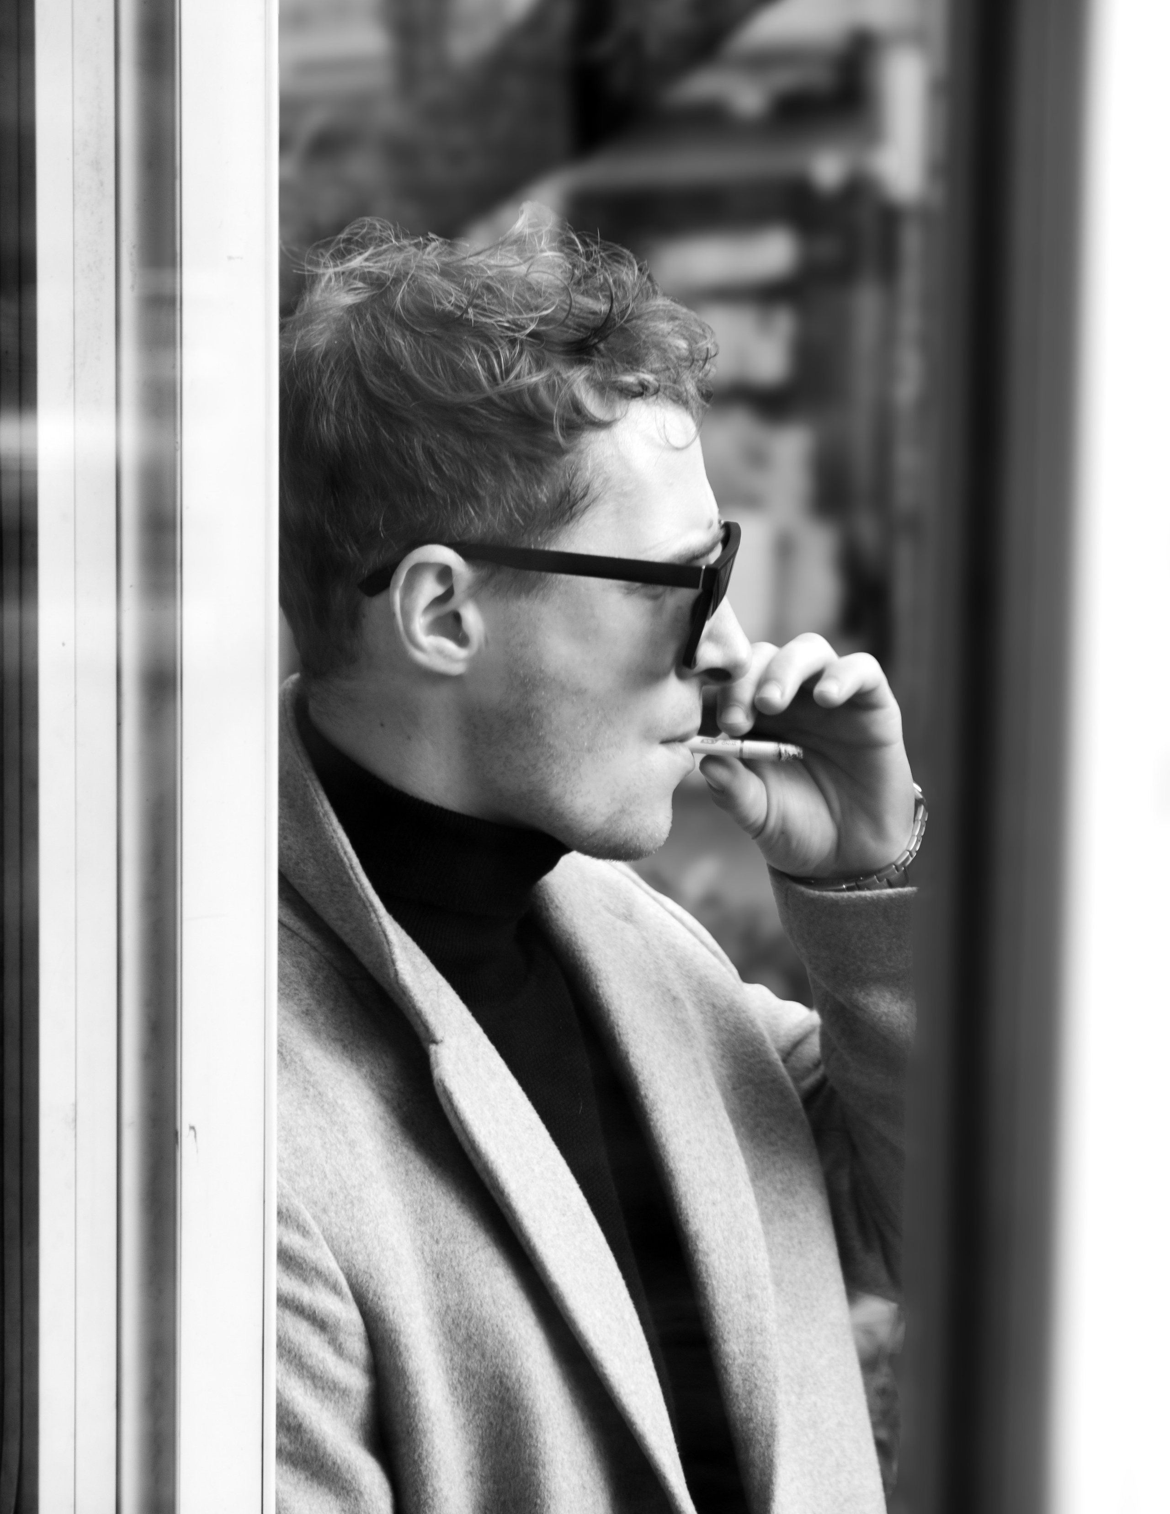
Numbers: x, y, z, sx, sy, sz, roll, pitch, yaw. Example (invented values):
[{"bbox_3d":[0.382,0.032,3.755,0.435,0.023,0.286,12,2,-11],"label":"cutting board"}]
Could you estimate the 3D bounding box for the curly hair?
[{"bbox_3d":[-0.045,-0.137,1.770,0.208,0.202,0.180,2,6,8],"label":"curly hair"}]

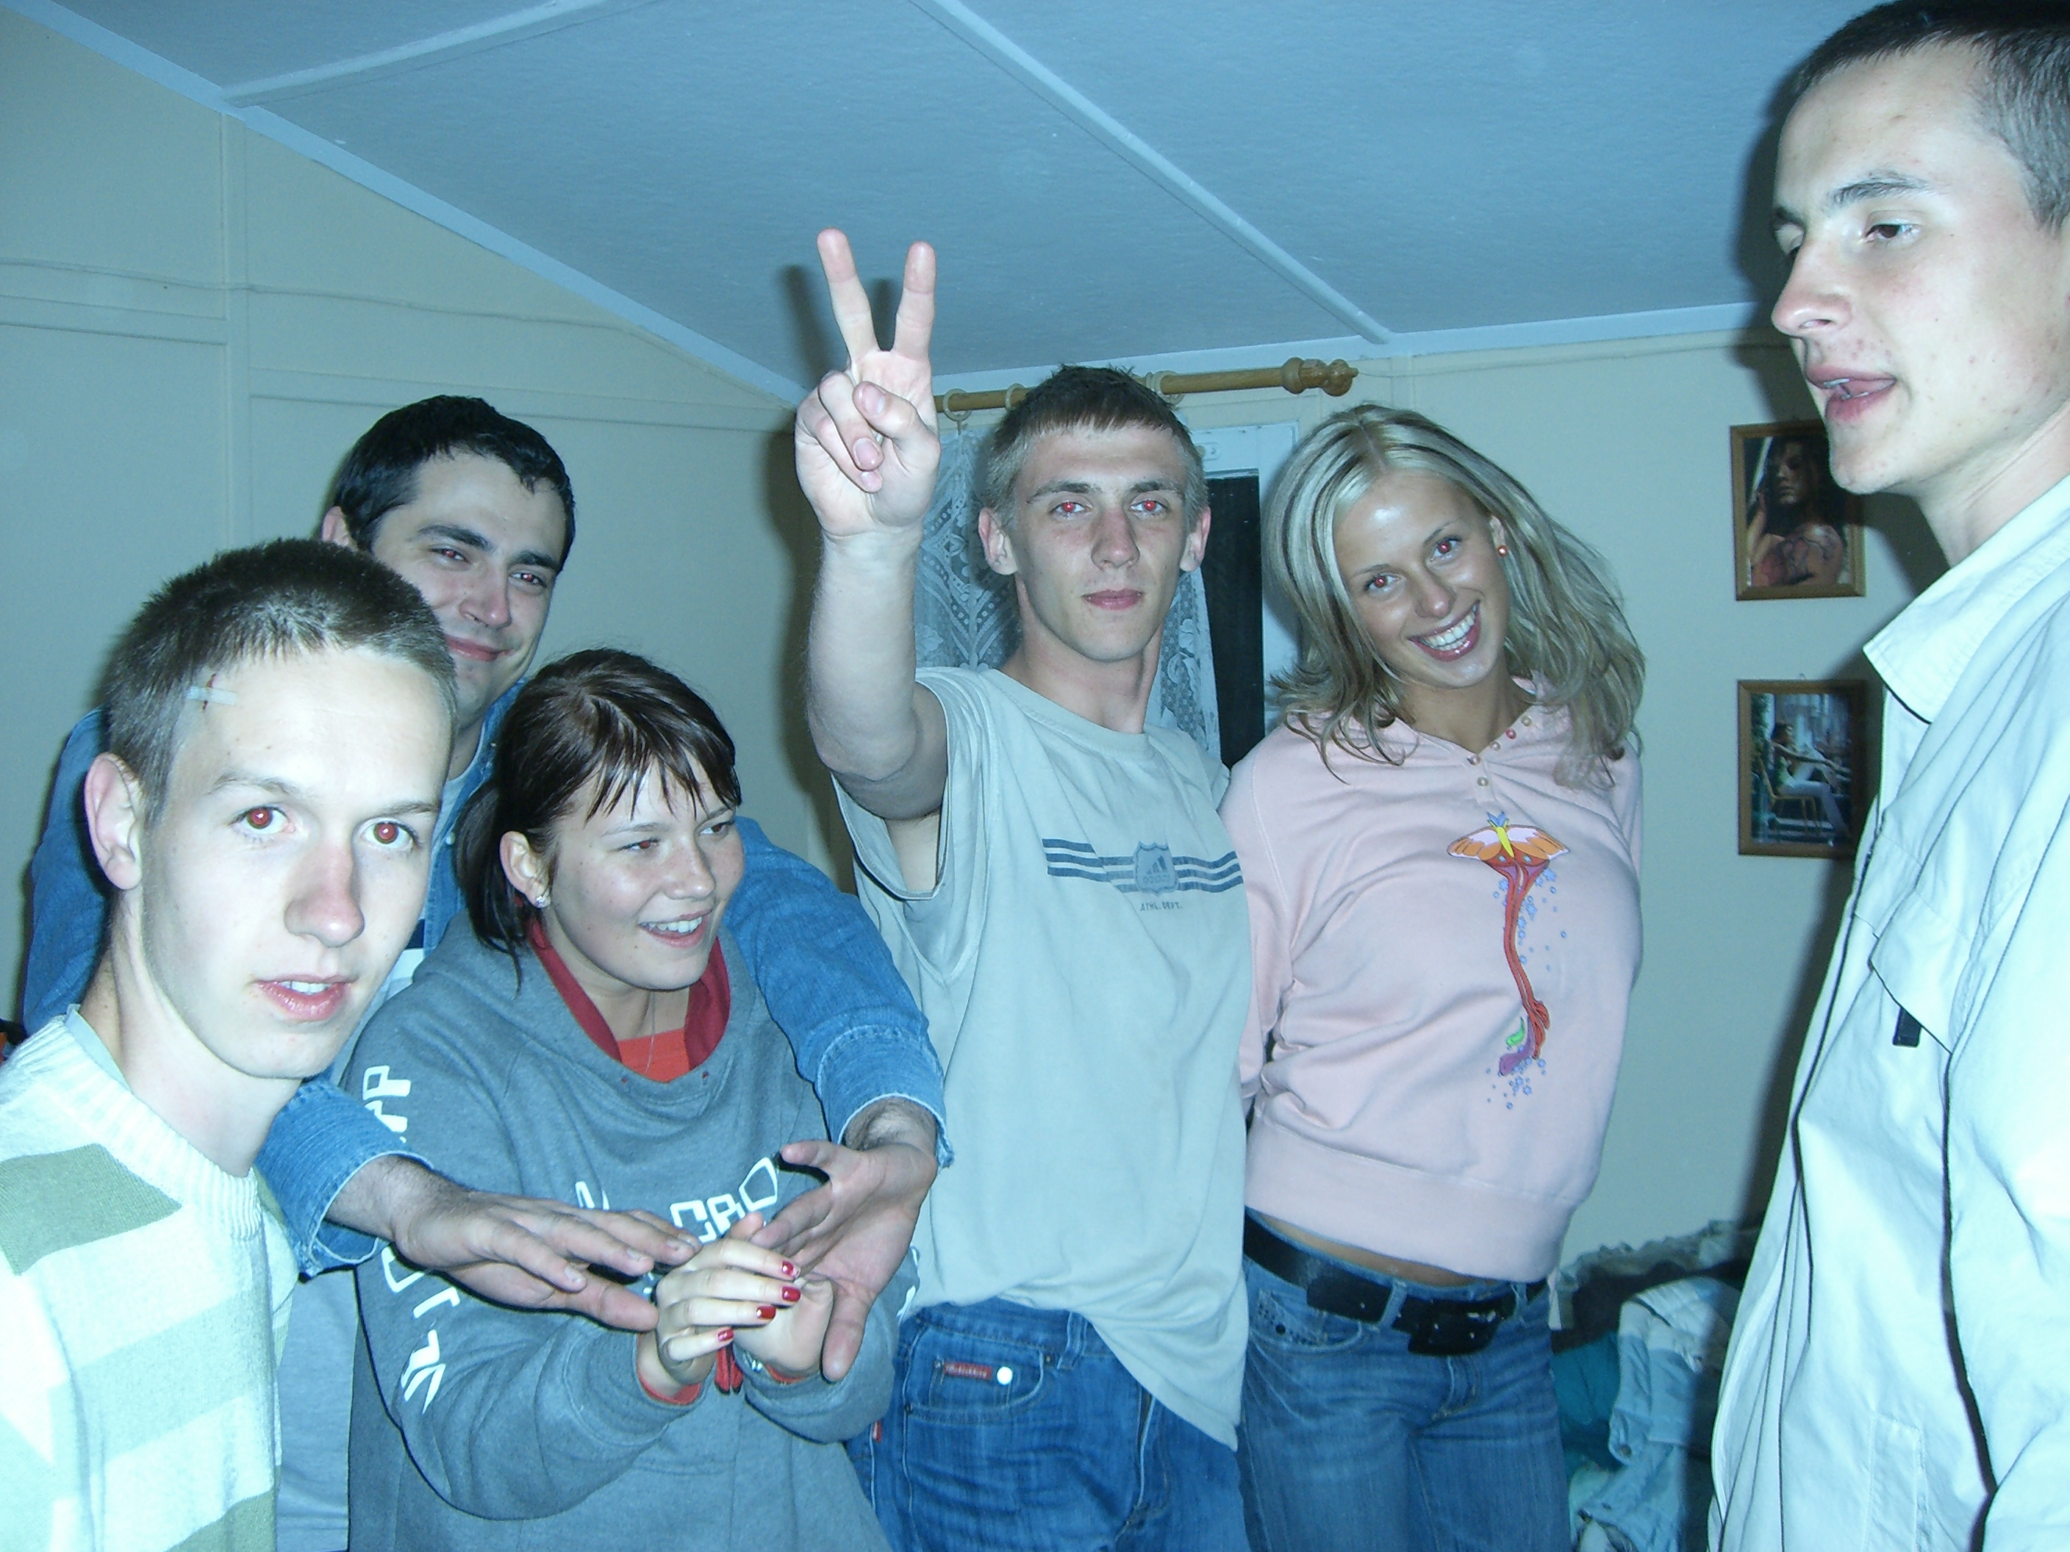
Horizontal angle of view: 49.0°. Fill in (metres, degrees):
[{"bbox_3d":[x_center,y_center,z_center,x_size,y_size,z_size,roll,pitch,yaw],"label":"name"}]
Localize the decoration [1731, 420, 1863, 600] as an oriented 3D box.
[{"bbox_3d":[0.786,-0.273,2.341,0.130,0.182,0.018,1,4,32],"label":"decoration"}]

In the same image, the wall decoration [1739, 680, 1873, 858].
[{"bbox_3d":[0.795,-0.006,2.354,0.130,0.182,0.018,1,4,32],"label":"wall decoration"}]

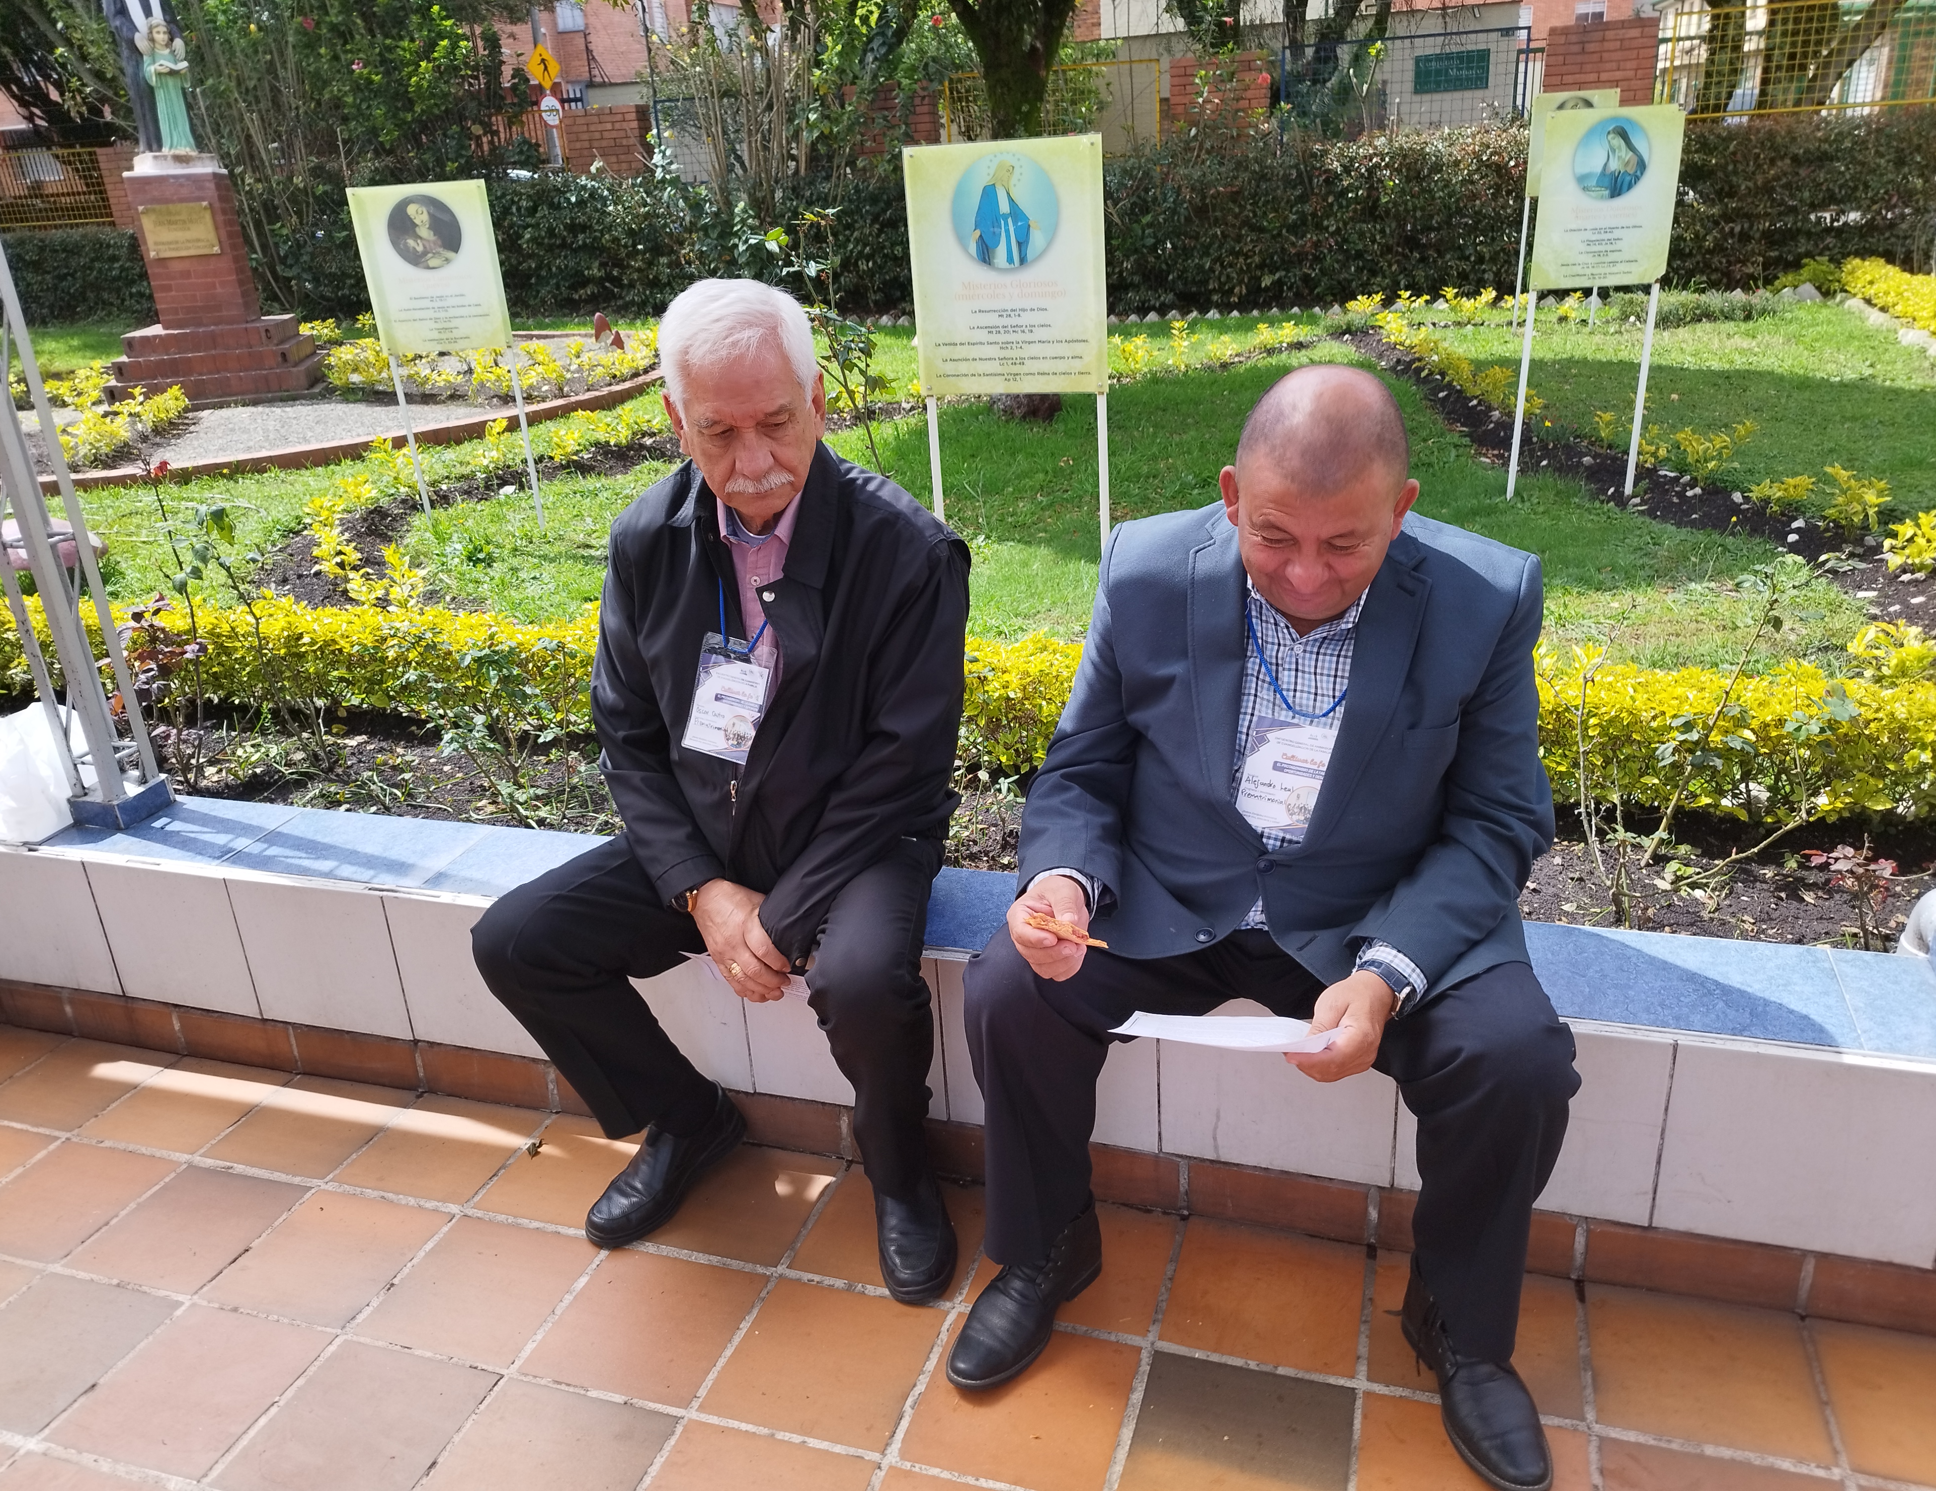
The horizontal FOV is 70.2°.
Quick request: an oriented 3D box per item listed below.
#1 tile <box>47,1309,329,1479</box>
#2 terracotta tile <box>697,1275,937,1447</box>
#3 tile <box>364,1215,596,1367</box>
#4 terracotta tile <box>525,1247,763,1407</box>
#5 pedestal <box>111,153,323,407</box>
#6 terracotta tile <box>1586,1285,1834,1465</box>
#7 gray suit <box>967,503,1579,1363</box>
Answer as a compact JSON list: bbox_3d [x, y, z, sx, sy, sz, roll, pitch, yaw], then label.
[{"bbox_3d":[-0.982,0.818,1.751,0.236,0.015,0.233,4,22,18],"label":"tile"},{"bbox_3d":[-0.173,0.777,1.736,0.240,0.015,0.232,4,22,17],"label":"terracotta tile"},{"bbox_3d":[-0.661,0.747,1.890,0.240,0.015,0.232,4,22,17],"label":"tile"},{"bbox_3d":[-0.417,0.762,1.813,0.240,0.015,0.232,4,22,17],"label":"terracotta tile"},{"bbox_3d":[-5.001,-3.029,9.003,1.167,1.492,1.167,-9,22,-14],"label":"pedestal"},{"bbox_3d":[0.875,0.751,1.646,0.240,0.015,0.228,4,22,17],"label":"terracotta tile"},{"bbox_3d":[0.373,0.185,1.696,0.671,0.955,0.563,5,22,20],"label":"gray suit"}]

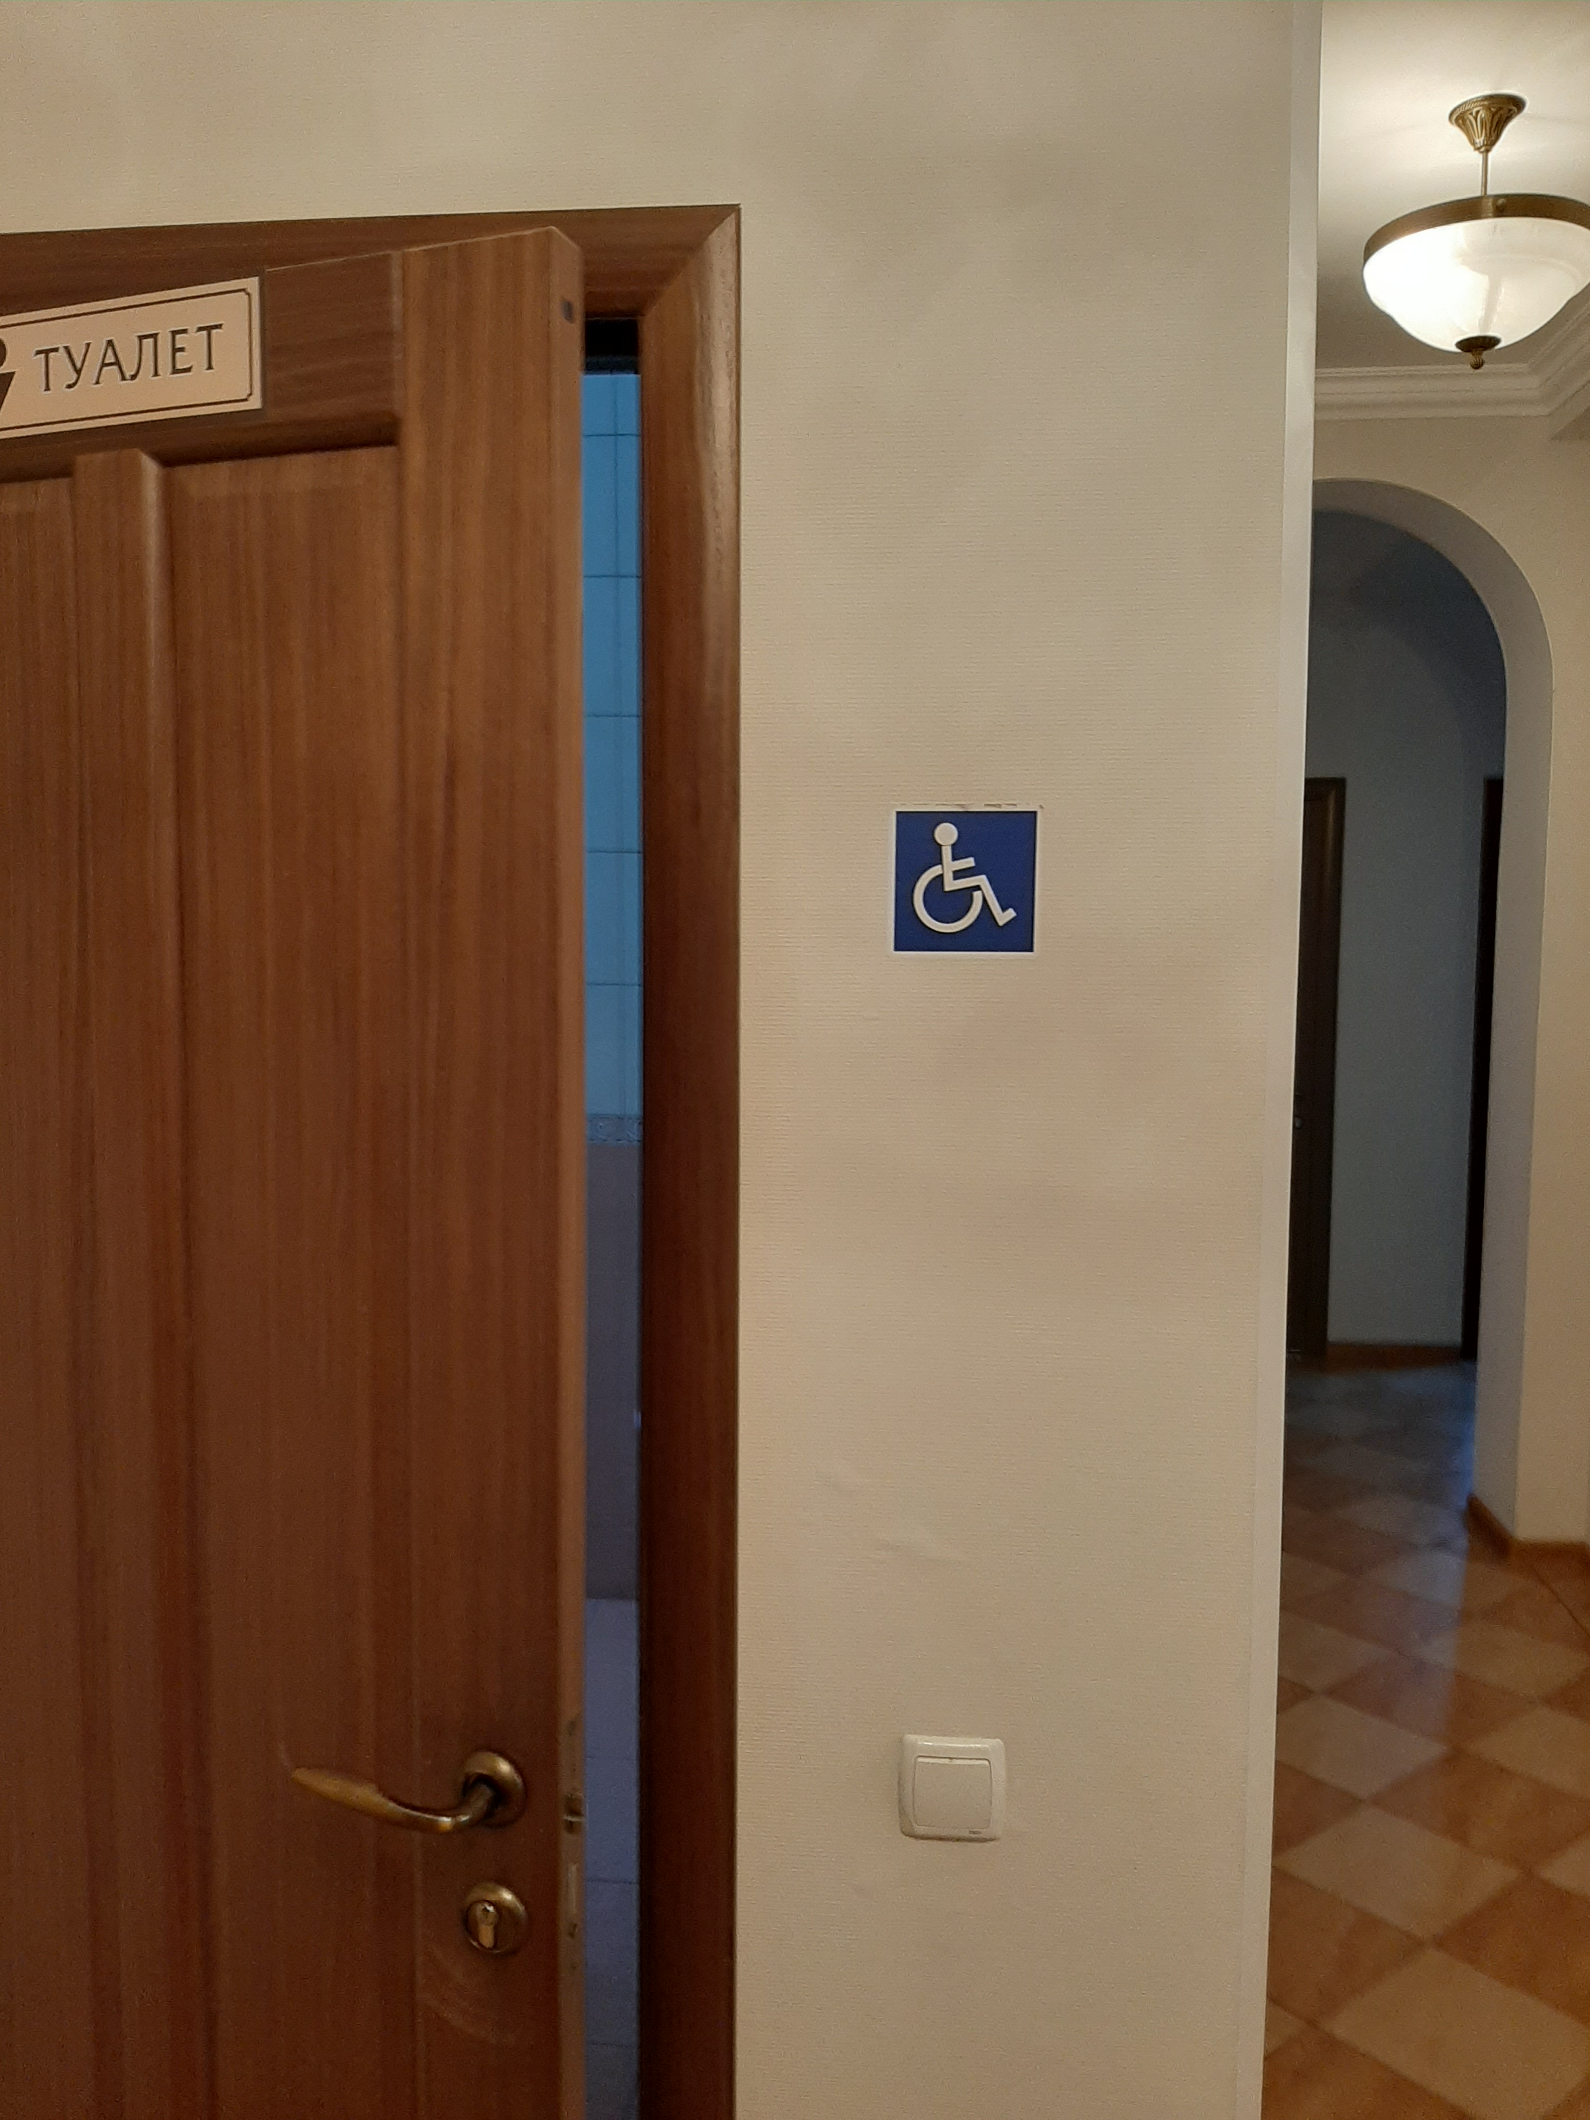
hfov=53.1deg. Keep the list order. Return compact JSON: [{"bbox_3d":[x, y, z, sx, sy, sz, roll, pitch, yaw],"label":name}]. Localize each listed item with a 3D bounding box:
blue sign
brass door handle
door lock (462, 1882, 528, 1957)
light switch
[{"bbox_3d":[0.123,-0.129,1.146,0.103,0.103,0.003,1,4,6],"label":"blue sign"},{"bbox_3d":[-0.260,0.493,1.065,0.154,0.055,0.056,2,4,19],"label":"brass door handle"},{"bbox_3d":[-0.202,0.580,1.075,0.051,0.051,0.013,2,4,19],"label":"door lock"},{"bbox_3d":[0.118,0.545,1.191,0.076,0.076,0.012,1,4,6],"label":"light switch"}]

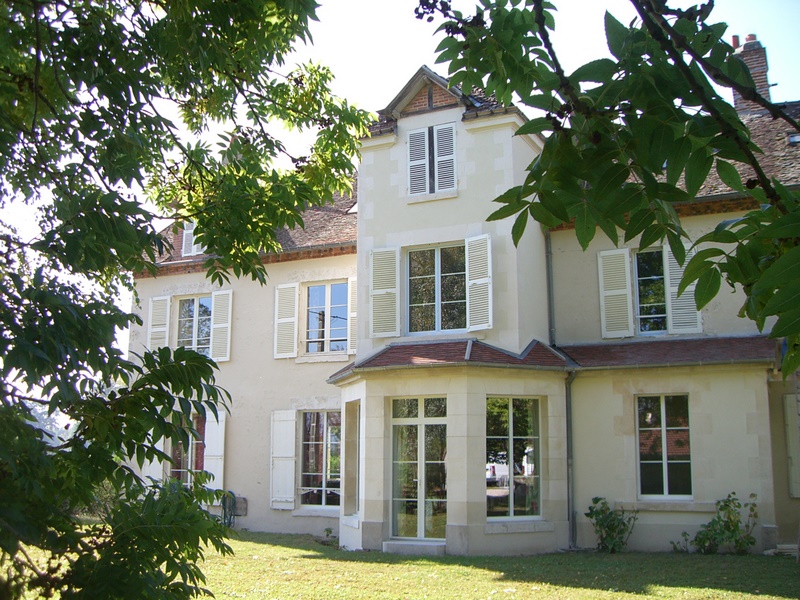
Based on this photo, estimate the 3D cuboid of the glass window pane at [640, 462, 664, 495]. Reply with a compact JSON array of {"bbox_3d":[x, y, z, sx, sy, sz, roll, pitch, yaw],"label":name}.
[{"bbox_3d":[4.447,3.152,15.490,0.420,0.570,0.040,-5,-11,25],"label":"glass window pane"}]

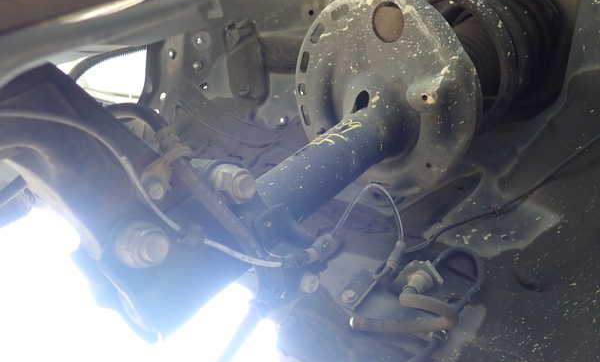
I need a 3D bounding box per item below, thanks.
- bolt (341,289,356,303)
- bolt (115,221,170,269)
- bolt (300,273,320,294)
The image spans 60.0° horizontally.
[{"bbox_3d":[0.044,0.104,0.471,0.013,0.013,0.008,10,-4,12],"label":"bolt"},{"bbox_3d":[-0.093,0.041,0.317,0.024,0.030,0.030,14,-31,41],"label":"bolt"},{"bbox_3d":[0.008,0.086,0.430,0.017,0.017,0.010,9,2,14],"label":"bolt"}]

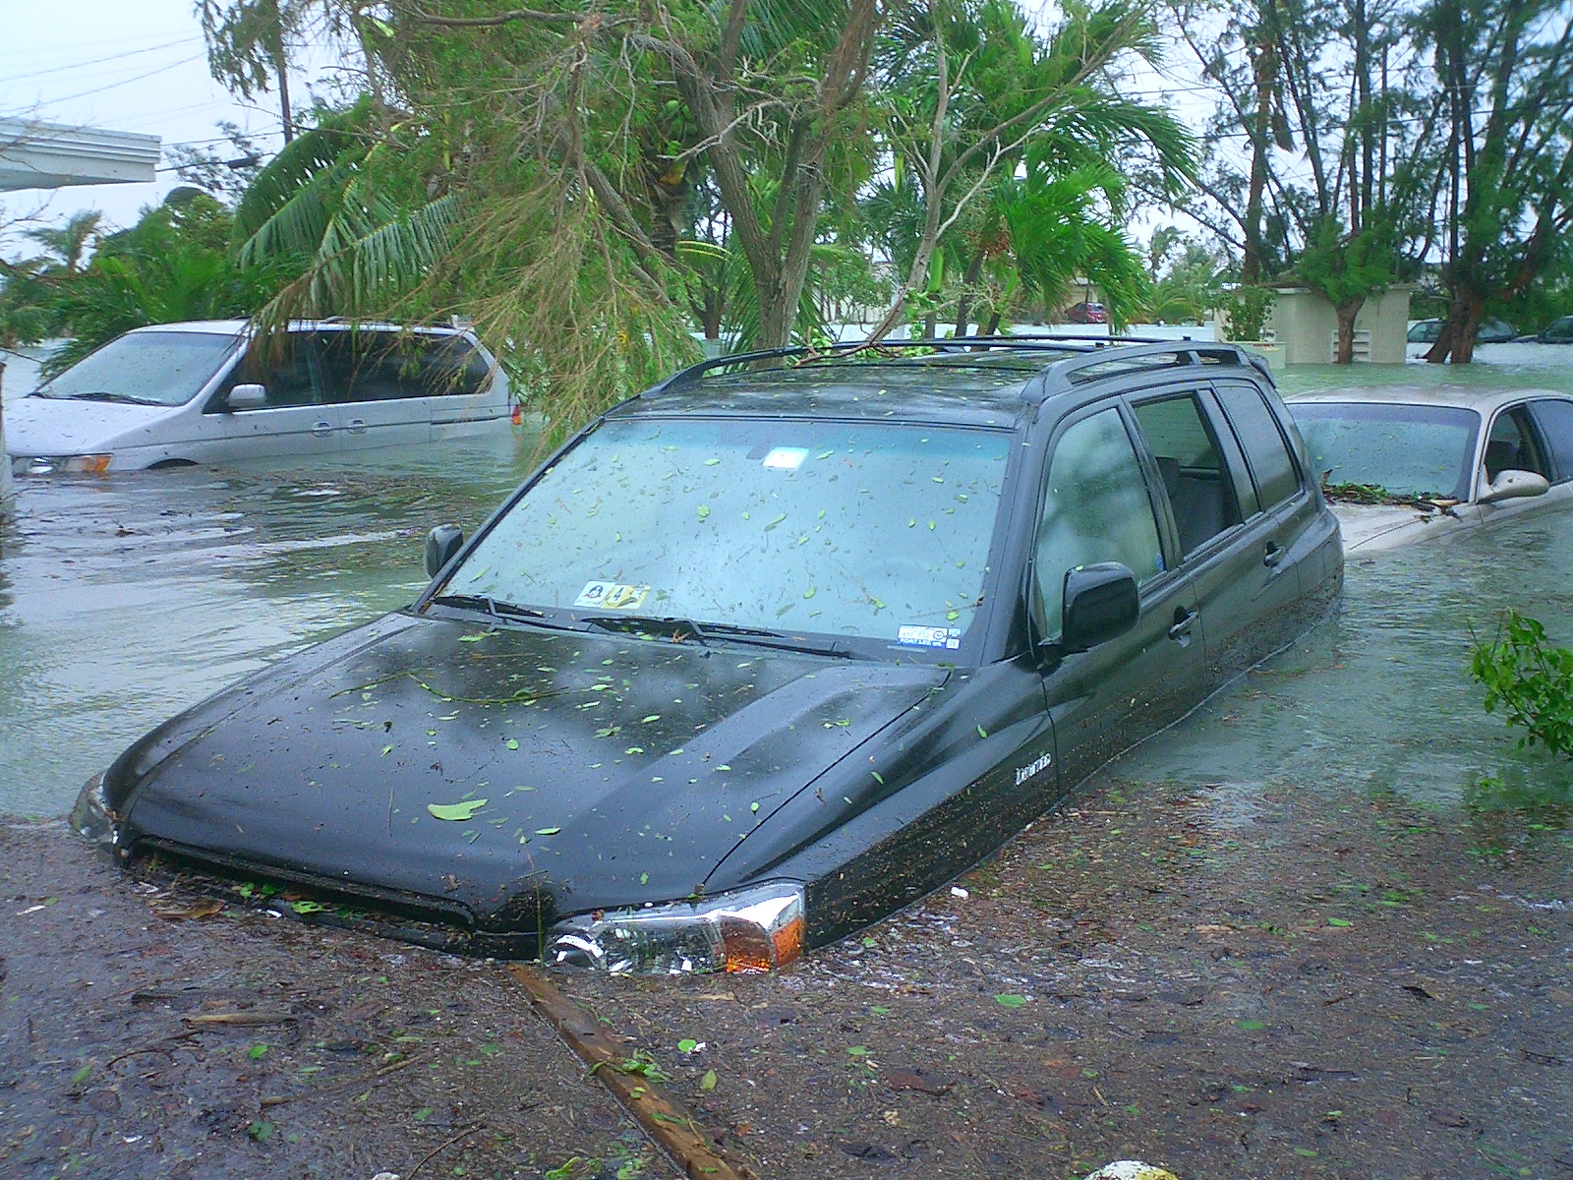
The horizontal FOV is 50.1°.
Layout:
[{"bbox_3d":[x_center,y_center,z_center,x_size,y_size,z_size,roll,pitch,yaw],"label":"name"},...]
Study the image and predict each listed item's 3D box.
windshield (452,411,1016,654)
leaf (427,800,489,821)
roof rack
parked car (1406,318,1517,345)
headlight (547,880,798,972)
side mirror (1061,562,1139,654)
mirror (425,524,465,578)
[{"bbox_3d":[-0.154,-0.154,4.050,1.470,0.100,0.814,4,48,30],"label":"windshield"},{"bbox_3d":[-0.598,0.396,3.012,0.110,0.015,0.083,-6,18,2],"label":"leaf"},{"bbox_3d":[0.668,-0.733,5.410,1.220,0.150,2.320,4,10,30],"label":"roof rack"},{"bbox_3d":[18.268,-6.798,46.500,4.500,1.500,1.780,2,10,10],"label":"parked car"},{"bbox_3d":[-0.189,0.582,2.746,0.360,0.190,0.280,4,10,30],"label":"headlight"},{"bbox_3d":[0.683,0.038,3.673,0.190,0.175,0.120,4,10,30],"label":"side mirror"},{"bbox_3d":[-0.901,-0.099,4.599,0.190,0.175,0.120,4,10,30],"label":"mirror"}]

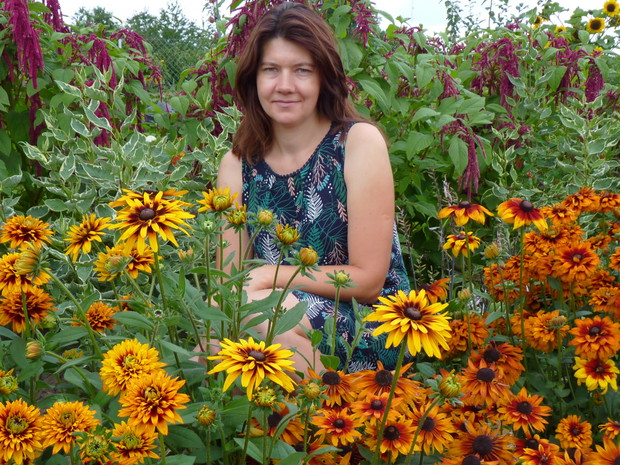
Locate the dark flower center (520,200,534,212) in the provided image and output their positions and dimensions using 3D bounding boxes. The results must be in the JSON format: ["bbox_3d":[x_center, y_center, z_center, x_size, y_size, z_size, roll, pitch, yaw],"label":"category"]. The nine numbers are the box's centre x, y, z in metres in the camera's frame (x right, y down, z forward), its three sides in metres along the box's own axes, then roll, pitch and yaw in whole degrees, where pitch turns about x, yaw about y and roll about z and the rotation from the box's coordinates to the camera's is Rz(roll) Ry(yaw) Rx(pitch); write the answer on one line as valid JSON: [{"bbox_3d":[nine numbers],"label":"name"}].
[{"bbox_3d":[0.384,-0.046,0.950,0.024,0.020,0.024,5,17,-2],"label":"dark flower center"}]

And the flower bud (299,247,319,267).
[{"bbox_3d":[-0.001,0.031,0.700,0.024,0.025,0.024,14,15,-4],"label":"flower bud"}]

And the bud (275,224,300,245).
[{"bbox_3d":[-0.034,0.003,0.820,0.038,0.030,0.038,6,12,0],"label":"bud"}]

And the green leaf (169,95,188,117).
[{"bbox_3d":[-0.427,-0.414,1.750,0.064,0.070,0.020,-1,10,-6],"label":"green leaf"}]

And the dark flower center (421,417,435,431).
[{"bbox_3d":[0.180,0.291,0.820,0.021,0.017,0.021,0,45,0],"label":"dark flower center"}]

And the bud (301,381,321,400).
[{"bbox_3d":[0.002,0.200,0.680,0.022,0.023,0.022,0,27,0],"label":"bud"}]

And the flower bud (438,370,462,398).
[{"bbox_3d":[0.175,0.190,0.670,0.028,0.031,0.028,12,26,-2],"label":"flower bud"}]

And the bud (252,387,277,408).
[{"bbox_3d":[-0.057,0.206,0.670,0.028,0.026,0.028,0,27,0],"label":"bud"}]

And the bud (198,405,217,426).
[{"bbox_3d":[-0.133,0.235,0.690,0.024,0.026,0.024,0,27,0],"label":"bud"}]

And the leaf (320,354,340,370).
[{"bbox_3d":[0.034,0.214,0.880,0.033,0.028,0.013,-6,0,-2],"label":"leaf"}]

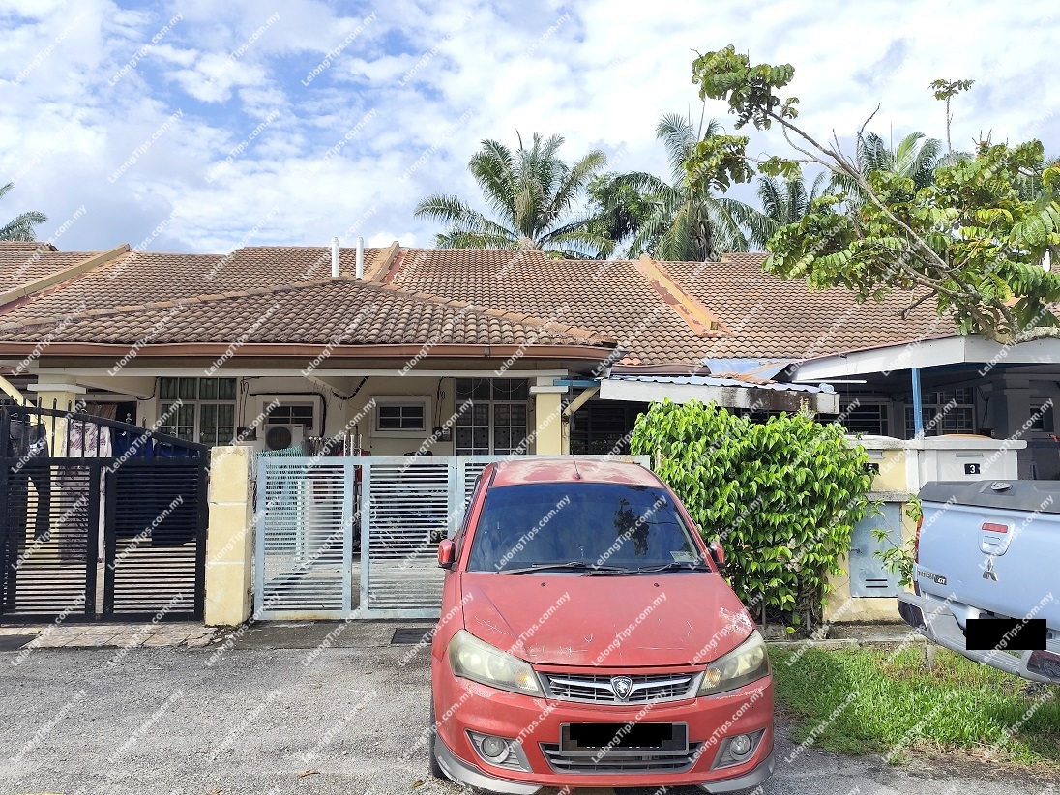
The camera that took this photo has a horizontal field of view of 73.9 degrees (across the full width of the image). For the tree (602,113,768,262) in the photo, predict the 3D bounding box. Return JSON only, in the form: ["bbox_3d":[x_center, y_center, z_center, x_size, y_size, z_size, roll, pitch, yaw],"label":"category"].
[{"bbox_3d":[8.044,-5.148,34.905,8.500,18.356,8.500,0,-4,-3],"label":"tree"}]

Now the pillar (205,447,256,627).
[{"bbox_3d":[-3.071,1.397,7.252,0.365,1.787,0.270,0,-4,-3],"label":"pillar"}]

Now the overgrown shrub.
[{"bbox_3d":[2.201,1.155,7.095,2.330,2.220,1.250,0,-4,-3],"label":"overgrown shrub"}]

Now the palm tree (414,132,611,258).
[{"bbox_3d":[-0.779,-4.663,34.884,9.400,17.434,9.400,0,-4,-3],"label":"palm tree"}]

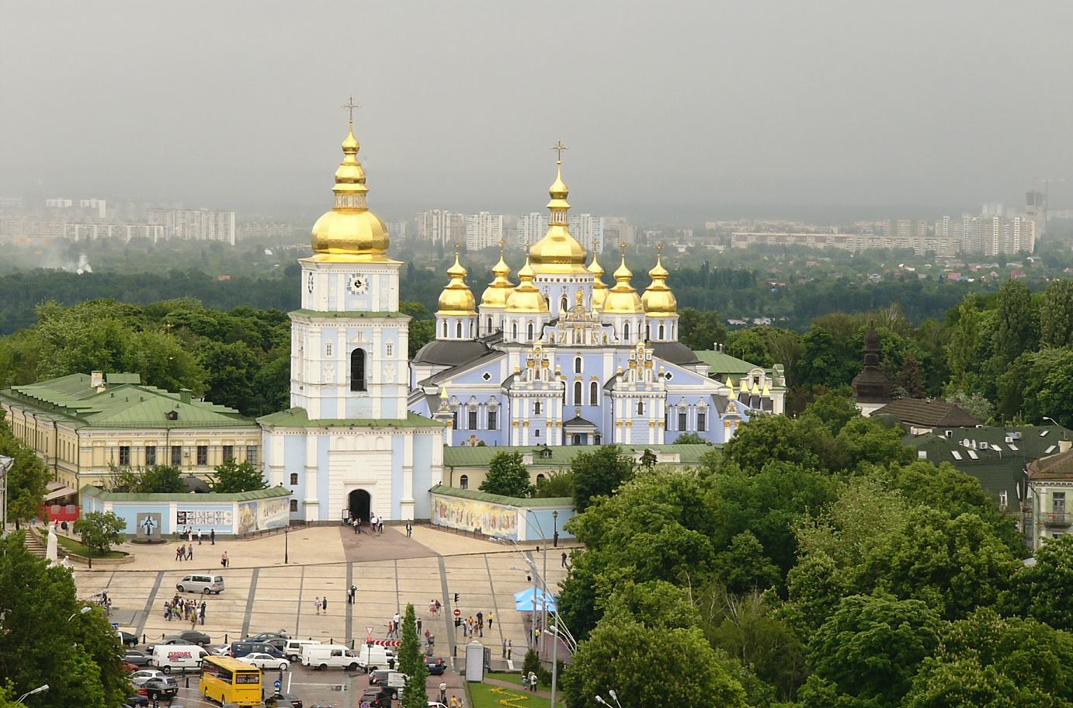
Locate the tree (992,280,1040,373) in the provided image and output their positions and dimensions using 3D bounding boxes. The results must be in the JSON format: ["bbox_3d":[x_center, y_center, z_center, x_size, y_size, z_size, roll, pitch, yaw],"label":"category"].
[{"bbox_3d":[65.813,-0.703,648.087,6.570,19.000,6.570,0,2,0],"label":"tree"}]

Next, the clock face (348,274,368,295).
[{"bbox_3d":[-20.007,-7.792,527.850,2.400,2.350,0.250,-1,2,-13],"label":"clock face"}]

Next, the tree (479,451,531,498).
[{"bbox_3d":[-3.585,14.539,523.411,5.770,7.400,5.770,0,2,0],"label":"tree"}]

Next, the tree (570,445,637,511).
[{"bbox_3d":[7.258,14.198,513.235,7.300,8.600,7.300,0,2,0],"label":"tree"}]

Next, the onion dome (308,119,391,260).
[{"bbox_3d":[-21.034,-18.419,532.440,9.190,15.720,9.190,-1,2,-13],"label":"onion dome"}]

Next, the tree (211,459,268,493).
[{"bbox_3d":[-33.074,15.000,524.415,6.340,6.600,6.340,0,2,0],"label":"tree"}]

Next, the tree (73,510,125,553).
[{"bbox_3d":[-45.858,18.745,493.773,5.710,4.570,5.710,0,2,0],"label":"tree"}]

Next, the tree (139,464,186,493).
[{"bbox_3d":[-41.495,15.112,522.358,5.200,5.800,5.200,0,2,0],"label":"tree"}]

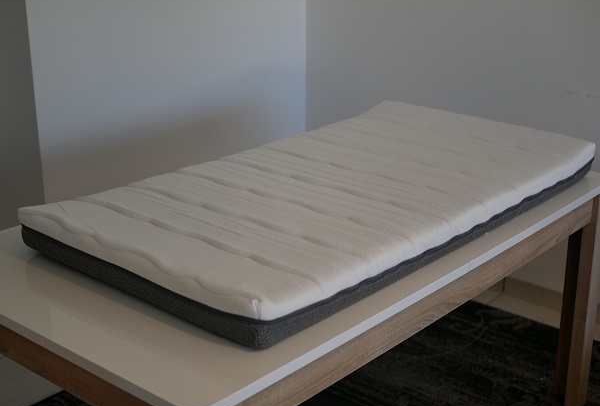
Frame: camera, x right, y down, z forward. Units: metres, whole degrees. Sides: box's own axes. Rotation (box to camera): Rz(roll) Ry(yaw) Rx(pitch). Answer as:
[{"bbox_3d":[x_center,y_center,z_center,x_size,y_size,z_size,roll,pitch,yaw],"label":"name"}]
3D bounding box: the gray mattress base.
[{"bbox_3d":[0.117,-0.011,2.184,0.708,0.060,1.403,15,23,38],"label":"gray mattress base"}]

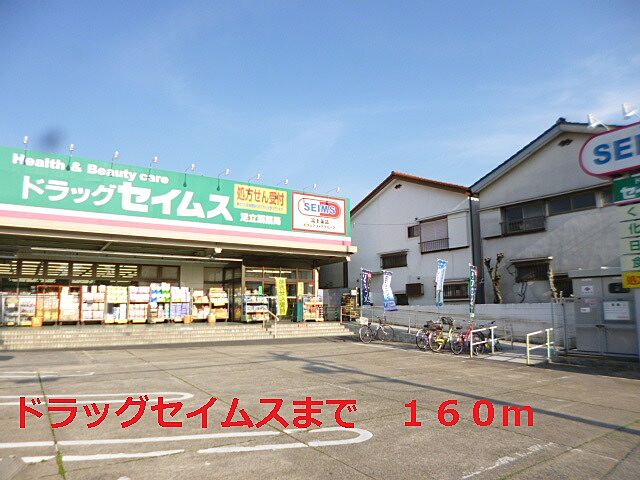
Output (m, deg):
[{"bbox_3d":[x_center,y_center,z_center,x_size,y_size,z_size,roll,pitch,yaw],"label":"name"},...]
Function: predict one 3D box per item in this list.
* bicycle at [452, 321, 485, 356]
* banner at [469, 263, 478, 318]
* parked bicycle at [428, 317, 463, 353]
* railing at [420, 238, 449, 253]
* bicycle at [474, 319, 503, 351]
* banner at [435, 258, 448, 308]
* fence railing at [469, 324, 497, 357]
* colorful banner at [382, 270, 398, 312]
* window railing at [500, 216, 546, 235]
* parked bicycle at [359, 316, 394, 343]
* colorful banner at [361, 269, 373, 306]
[{"bbox_3d":[4.558,3.010,13.805,1.700,1.020,0.550,6,-10,-38],"label":"bicycle"},{"bbox_3d":[5.234,1.753,15.100,0.500,1.820,0.080,6,-10,-39],"label":"banner"},{"bbox_3d":[4.287,3.172,14.824,1.680,1.060,0.550,7,-11,-42],"label":"parked bicycle"},{"bbox_3d":[5.469,0.309,21.118,0.160,0.530,1.680,5,-9,-33],"label":"railing"},{"bbox_3d":[5.136,2.997,13.709,1.700,1.020,0.550,6,-10,-39],"label":"bicycle"},{"bbox_3d":[4.557,1.609,16.600,0.550,1.800,0.090,6,-10,-38],"label":"banner"},{"bbox_3d":[5.093,3.169,13.720,1.500,0.770,0.070,7,-10,-41],"label":"fence railing"},{"bbox_3d":[3.072,2.273,19.474,0.560,1.770,0.140,4,-9,-27],"label":"colorful banner"},{"bbox_3d":[7.364,-0.474,16.176,0.200,0.540,1.800,5,-10,-32],"label":"window railing"},{"bbox_3d":[2.207,3.535,17.532,1.730,1.030,0.550,6,-10,-36],"label":"parked bicycle"},{"bbox_3d":[2.181,2.237,20.900,0.550,1.750,0.090,6,-10,-38],"label":"colorful banner"}]

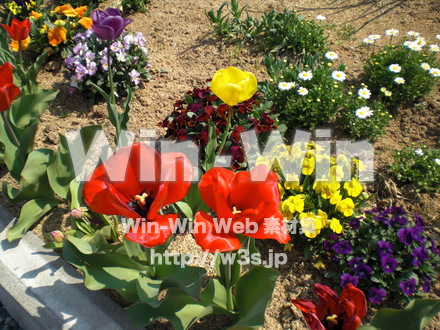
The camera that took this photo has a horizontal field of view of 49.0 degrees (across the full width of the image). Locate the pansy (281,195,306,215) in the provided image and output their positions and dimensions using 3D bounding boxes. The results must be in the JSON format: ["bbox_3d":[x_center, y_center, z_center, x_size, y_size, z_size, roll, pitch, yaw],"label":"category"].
[{"bbox_3d":[0.132,0.071,0.870,0.038,0.035,0.017,-13,11,-13],"label":"pansy"}]

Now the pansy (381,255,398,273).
[{"bbox_3d":[0.272,0.159,0.775,0.027,0.028,0.012,18,2,18],"label":"pansy"}]

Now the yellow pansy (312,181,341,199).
[{"bbox_3d":[0.174,0.040,0.790,0.043,0.029,0.022,0,17,0],"label":"yellow pansy"}]

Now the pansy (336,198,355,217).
[{"bbox_3d":[0.224,0.076,0.860,0.030,0.032,0.014,17,4,19],"label":"pansy"}]

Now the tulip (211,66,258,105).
[{"bbox_3d":[0.024,-0.141,0.870,0.081,0.060,0.076,0,46,0],"label":"tulip"}]

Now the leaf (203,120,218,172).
[{"bbox_3d":[-0.017,-0.037,0.910,0.029,0.120,0.025,0,42,0],"label":"leaf"}]

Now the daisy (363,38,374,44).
[{"bbox_3d":[0.363,-0.302,1.180,0.028,0.010,0.028,0,46,0],"label":"daisy"}]

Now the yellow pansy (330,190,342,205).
[{"bbox_3d":[0.215,0.060,0.890,0.026,0.028,0.013,-22,14,-21],"label":"yellow pansy"}]

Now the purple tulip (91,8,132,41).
[{"bbox_3d":[-0.203,-0.262,0.905,0.075,0.057,0.070,-10,45,-10],"label":"purple tulip"}]

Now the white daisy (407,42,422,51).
[{"bbox_3d":[0.460,-0.279,1.140,0.031,0.010,0.030,0,52,0],"label":"white daisy"}]

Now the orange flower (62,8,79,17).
[{"bbox_3d":[-0.380,-0.387,1.230,0.040,0.018,0.034,0,42,0],"label":"orange flower"}]

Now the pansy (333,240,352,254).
[{"bbox_3d":[0.203,0.137,0.800,0.032,0.013,0.026,7,59,8],"label":"pansy"}]

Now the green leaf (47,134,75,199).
[{"bbox_3d":[-0.281,0.004,0.860,0.042,0.120,0.042,0,42,0],"label":"green leaf"}]

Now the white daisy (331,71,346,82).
[{"bbox_3d":[0.251,-0.187,1.020,0.031,0.010,0.031,0,55,0],"label":"white daisy"}]

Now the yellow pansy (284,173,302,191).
[{"bbox_3d":[0.121,0.027,0.800,0.029,0.029,0.018,0,17,0],"label":"yellow pansy"}]

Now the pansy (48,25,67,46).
[{"bbox_3d":[-0.439,-0.347,1.300,0.050,0.054,0.016,-4,23,-5],"label":"pansy"}]

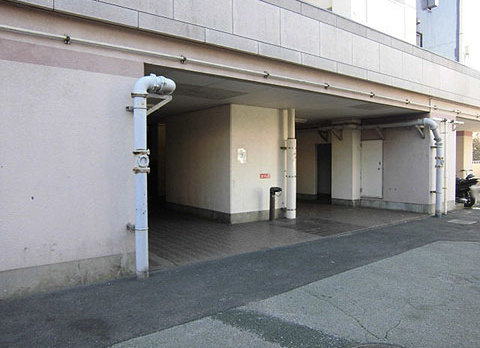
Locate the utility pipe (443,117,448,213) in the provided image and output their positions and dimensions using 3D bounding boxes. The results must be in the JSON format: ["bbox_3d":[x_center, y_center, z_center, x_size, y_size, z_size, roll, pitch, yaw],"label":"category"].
[{"bbox_3d":[5.811,-0.191,10.161,0.071,2.704,0.071,-2,3,-38],"label":"utility pipe"}]

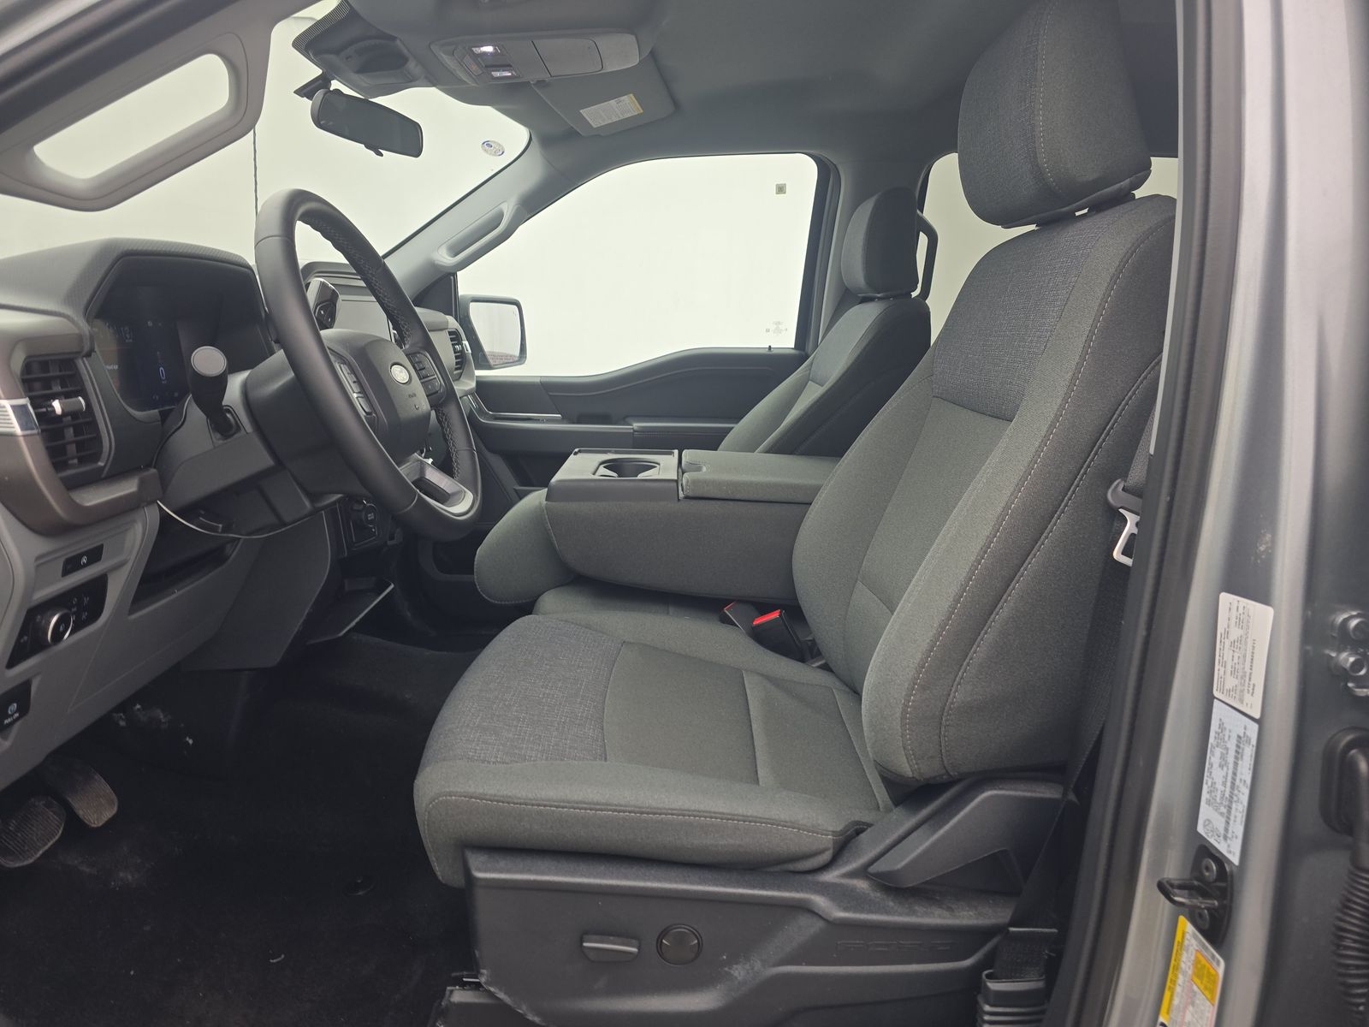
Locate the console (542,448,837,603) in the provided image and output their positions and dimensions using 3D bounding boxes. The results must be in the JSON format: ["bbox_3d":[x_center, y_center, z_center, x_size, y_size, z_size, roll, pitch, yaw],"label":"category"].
[{"bbox_3d":[0.063,0.004,1.401,0.520,0.178,0.300,3,12,-1],"label":"console"}]

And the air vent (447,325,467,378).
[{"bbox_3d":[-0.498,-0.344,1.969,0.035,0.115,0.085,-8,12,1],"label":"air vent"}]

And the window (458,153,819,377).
[{"bbox_3d":[-0.133,-0.558,2.100,0.850,0.505,0.050,0,30,0],"label":"window"}]

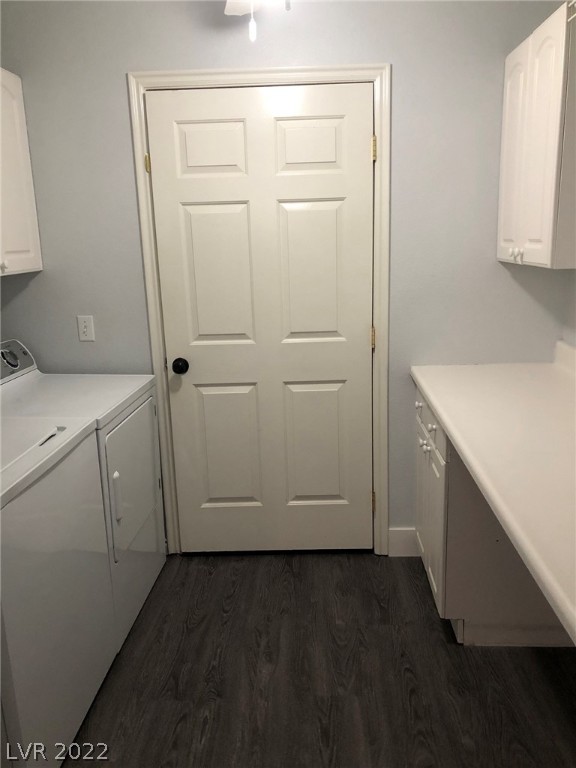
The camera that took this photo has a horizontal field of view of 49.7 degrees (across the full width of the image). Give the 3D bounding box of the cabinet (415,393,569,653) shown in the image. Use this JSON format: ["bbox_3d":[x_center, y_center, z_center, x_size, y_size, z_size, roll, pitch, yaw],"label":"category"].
[{"bbox_3d":[0.864,0.457,2.486,0.612,0.875,0.648,-1,14,3],"label":"cabinet"}]

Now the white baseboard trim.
[{"bbox_3d":[0.551,0.739,2.905,0.152,0.149,0.018,-1,14,3],"label":"white baseboard trim"}]

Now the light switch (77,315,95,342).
[{"bbox_3d":[-0.886,-0.242,2.733,0.071,0.116,0.010,-1,14,3],"label":"light switch"}]

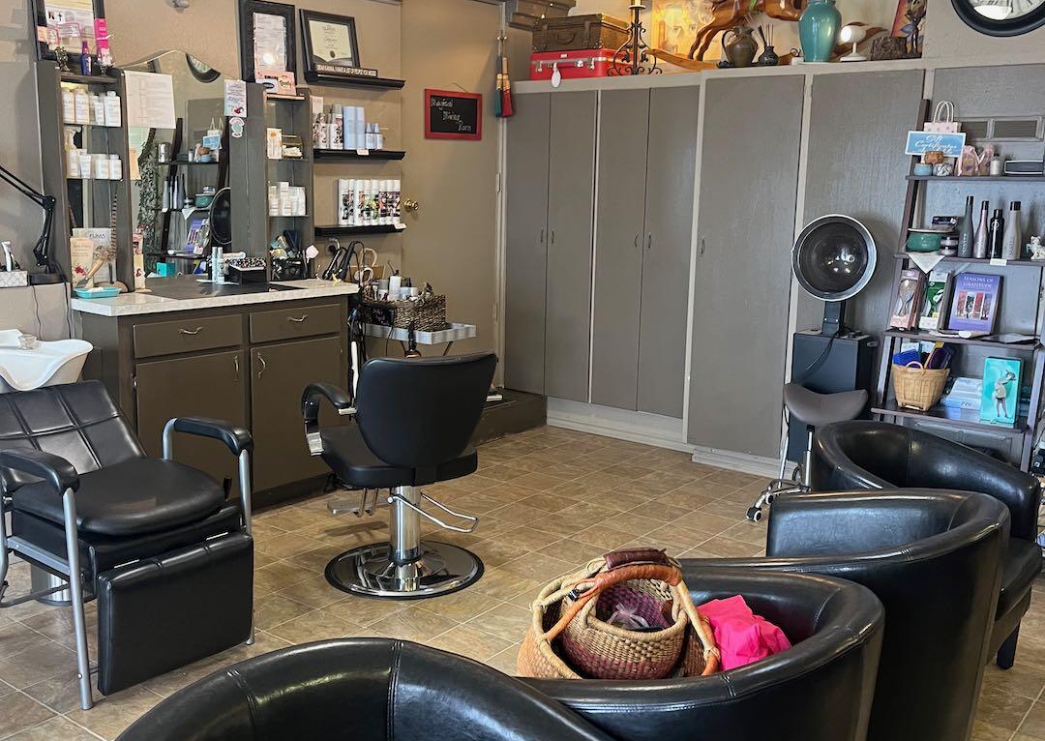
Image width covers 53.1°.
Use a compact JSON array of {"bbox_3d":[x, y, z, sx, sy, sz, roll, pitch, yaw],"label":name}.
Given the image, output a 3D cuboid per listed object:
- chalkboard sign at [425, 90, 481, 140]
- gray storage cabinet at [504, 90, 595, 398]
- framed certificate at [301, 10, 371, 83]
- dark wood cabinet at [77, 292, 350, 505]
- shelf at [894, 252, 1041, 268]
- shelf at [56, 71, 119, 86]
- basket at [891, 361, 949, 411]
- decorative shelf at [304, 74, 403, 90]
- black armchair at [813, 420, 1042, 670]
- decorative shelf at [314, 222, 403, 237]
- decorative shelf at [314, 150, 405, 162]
[{"bbox_3d":[-0.369,-1.381,5.694,0.020,0.255,0.465,9,13,37],"label":"chalkboard sign"},{"bbox_3d":[0.279,-0.734,6.162,0.632,1.732,0.450,9,14,38],"label":"gray storage cabinet"},{"bbox_3d":[-0.891,-1.514,4.924,0.025,0.310,0.335,1,8,39],"label":"framed certificate"},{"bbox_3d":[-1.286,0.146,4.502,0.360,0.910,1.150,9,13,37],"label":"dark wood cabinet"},{"bbox_3d":[1.937,-0.472,4.485,0.640,0.022,0.200,9,13,37],"label":"shelf"},{"bbox_3d":[-1.709,-1.116,4.024,0.140,0.026,0.257,9,14,38],"label":"shelf"},{"bbox_3d":[1.723,0.057,4.533,0.240,0.200,0.220,9,14,38],"label":"basket"},{"bbox_3d":[-0.800,-1.391,5.061,0.090,0.045,0.580,9,13,37],"label":"decorative shelf"},{"bbox_3d":[1.129,0.560,3.098,0.580,0.700,0.710,9,13,37],"label":"black armchair"},{"bbox_3d":[-0.831,-0.711,5.248,0.110,0.047,0.595,9,14,38],"label":"decorative shelf"},{"bbox_3d":[-0.826,-1.068,5.180,0.110,0.047,0.595,9,14,38],"label":"decorative shelf"}]

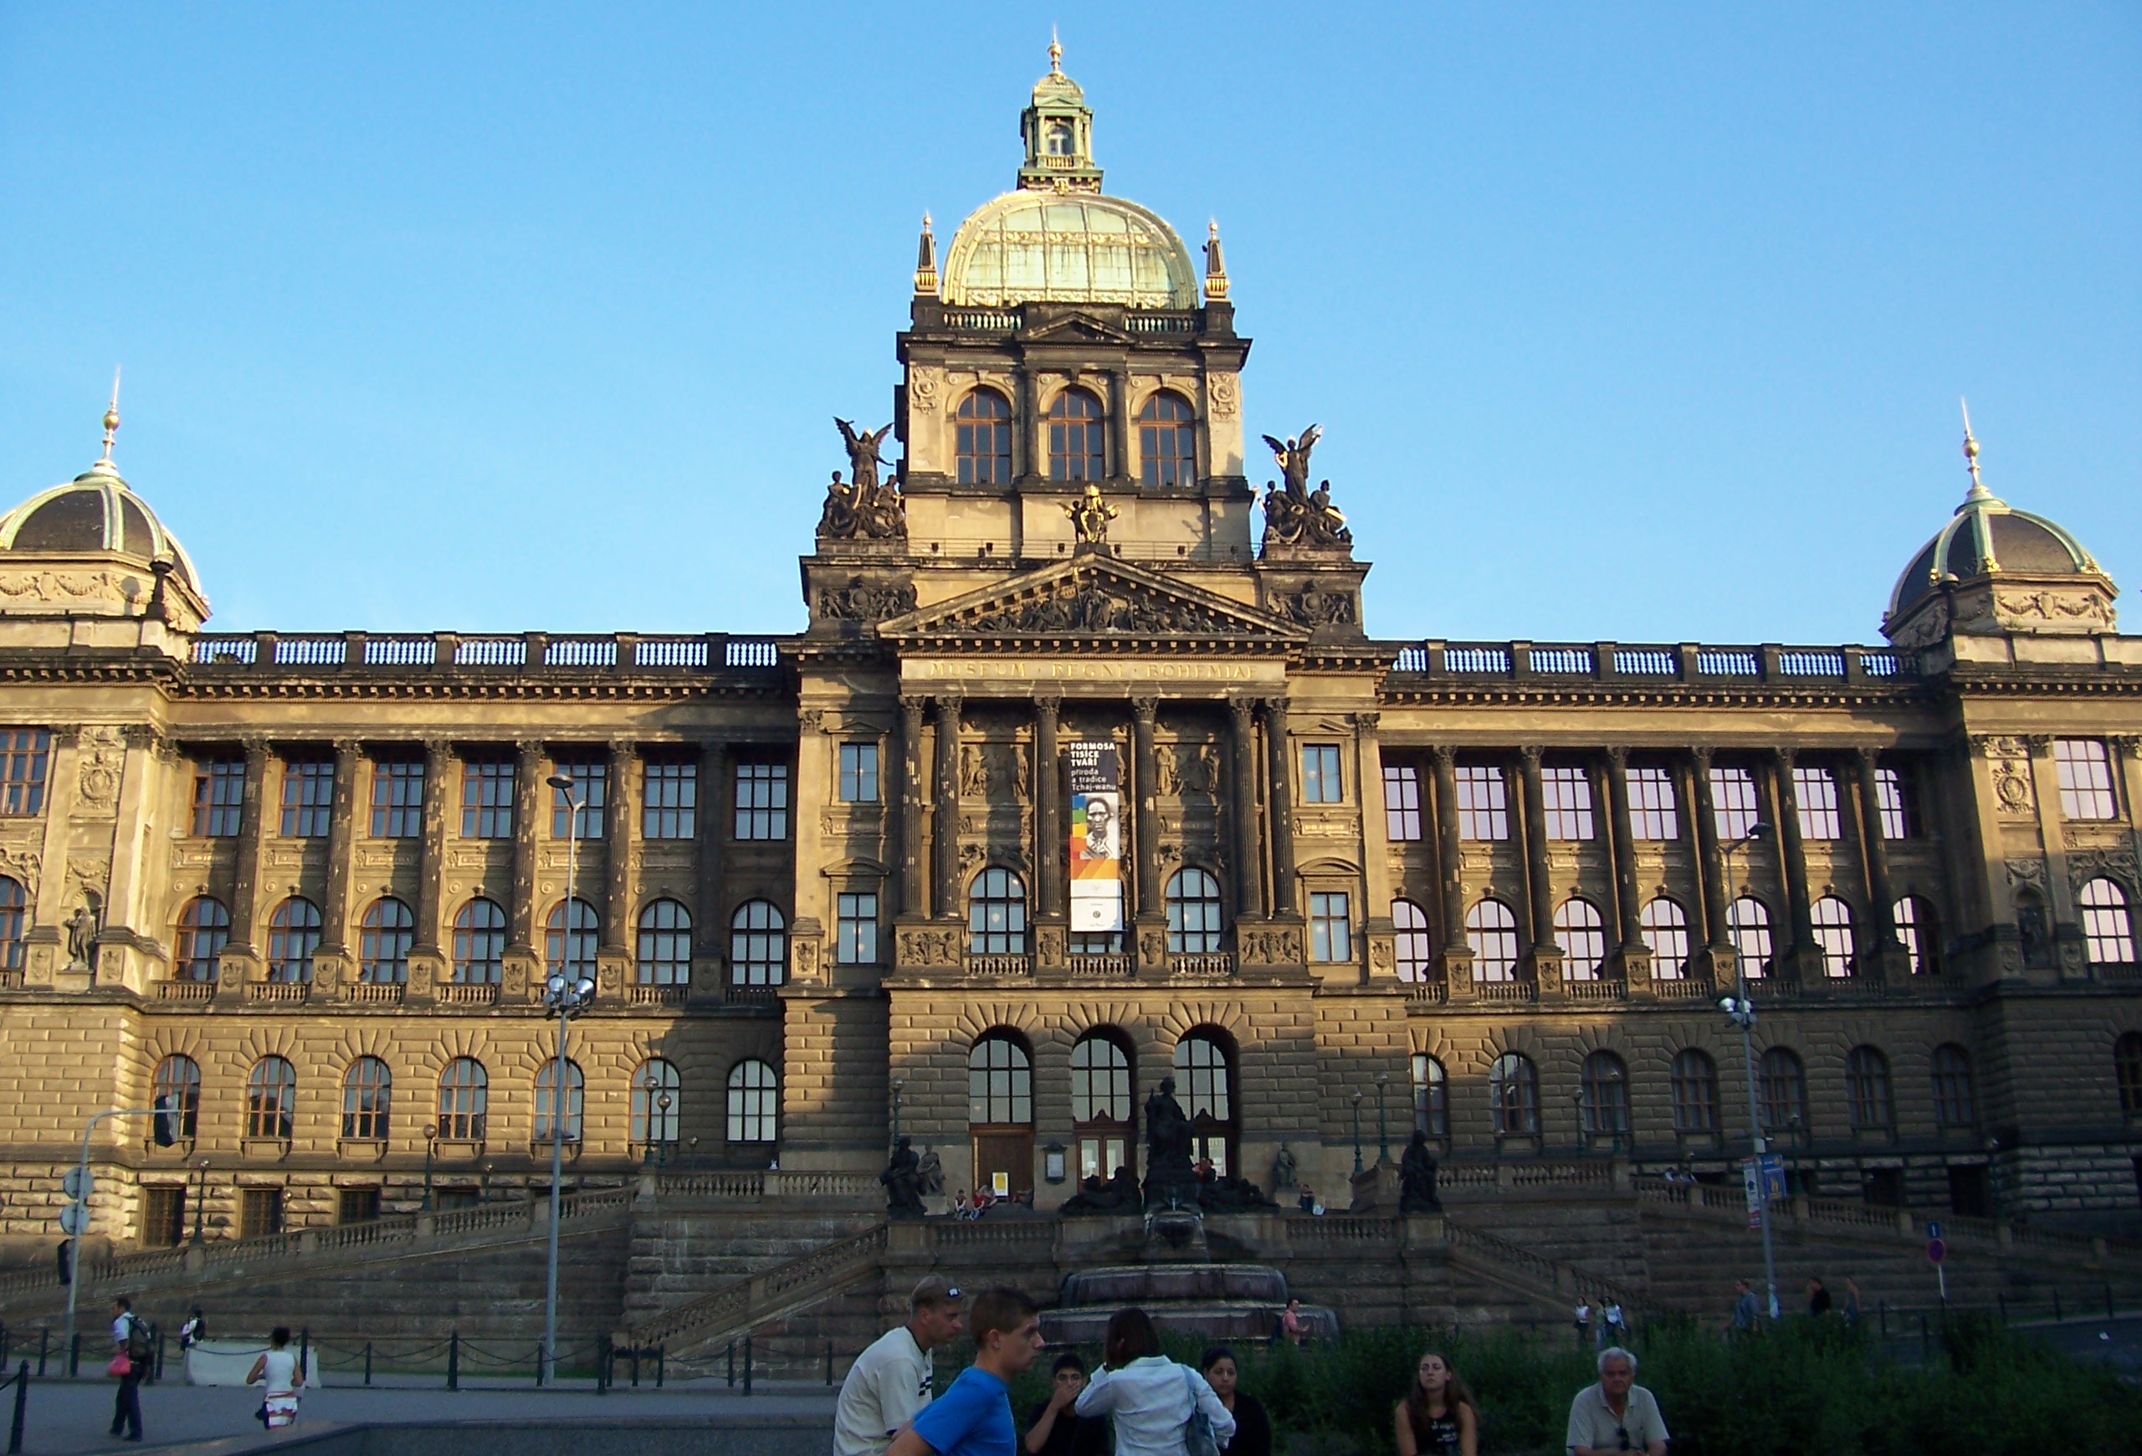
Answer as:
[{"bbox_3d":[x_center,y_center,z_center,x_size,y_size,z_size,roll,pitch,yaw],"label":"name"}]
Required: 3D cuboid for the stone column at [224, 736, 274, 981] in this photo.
[{"bbox_3d":[-36.123,5.711,92.514,1.150,11.053,1.150,0,-15,-4],"label":"stone column"}]

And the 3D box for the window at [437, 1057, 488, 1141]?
[{"bbox_3d":[-25.263,15.364,87.255,1.998,3.437,0.350,0,-16,-4],"label":"window"}]

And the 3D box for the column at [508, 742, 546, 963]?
[{"bbox_3d":[-24.249,5.343,93.504,1.100,9.972,1.100,0,-15,-4],"label":"column"}]

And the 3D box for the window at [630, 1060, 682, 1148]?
[{"bbox_3d":[-17.064,15.379,86.549,1.790,3.630,0.400,0,-15,-4],"label":"window"}]

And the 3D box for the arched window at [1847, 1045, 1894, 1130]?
[{"bbox_3d":[35.922,16.094,94.502,2.040,3.755,0.350,0,-15,-4],"label":"arched window"}]

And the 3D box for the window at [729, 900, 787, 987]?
[{"bbox_3d":[-13.656,9.373,91.809,2.376,3.836,0.350,0,-16,-4],"label":"window"}]

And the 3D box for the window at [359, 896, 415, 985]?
[{"bbox_3d":[-29.168,8.977,89.735,2.350,3.900,0.400,0,-16,-4],"label":"window"}]

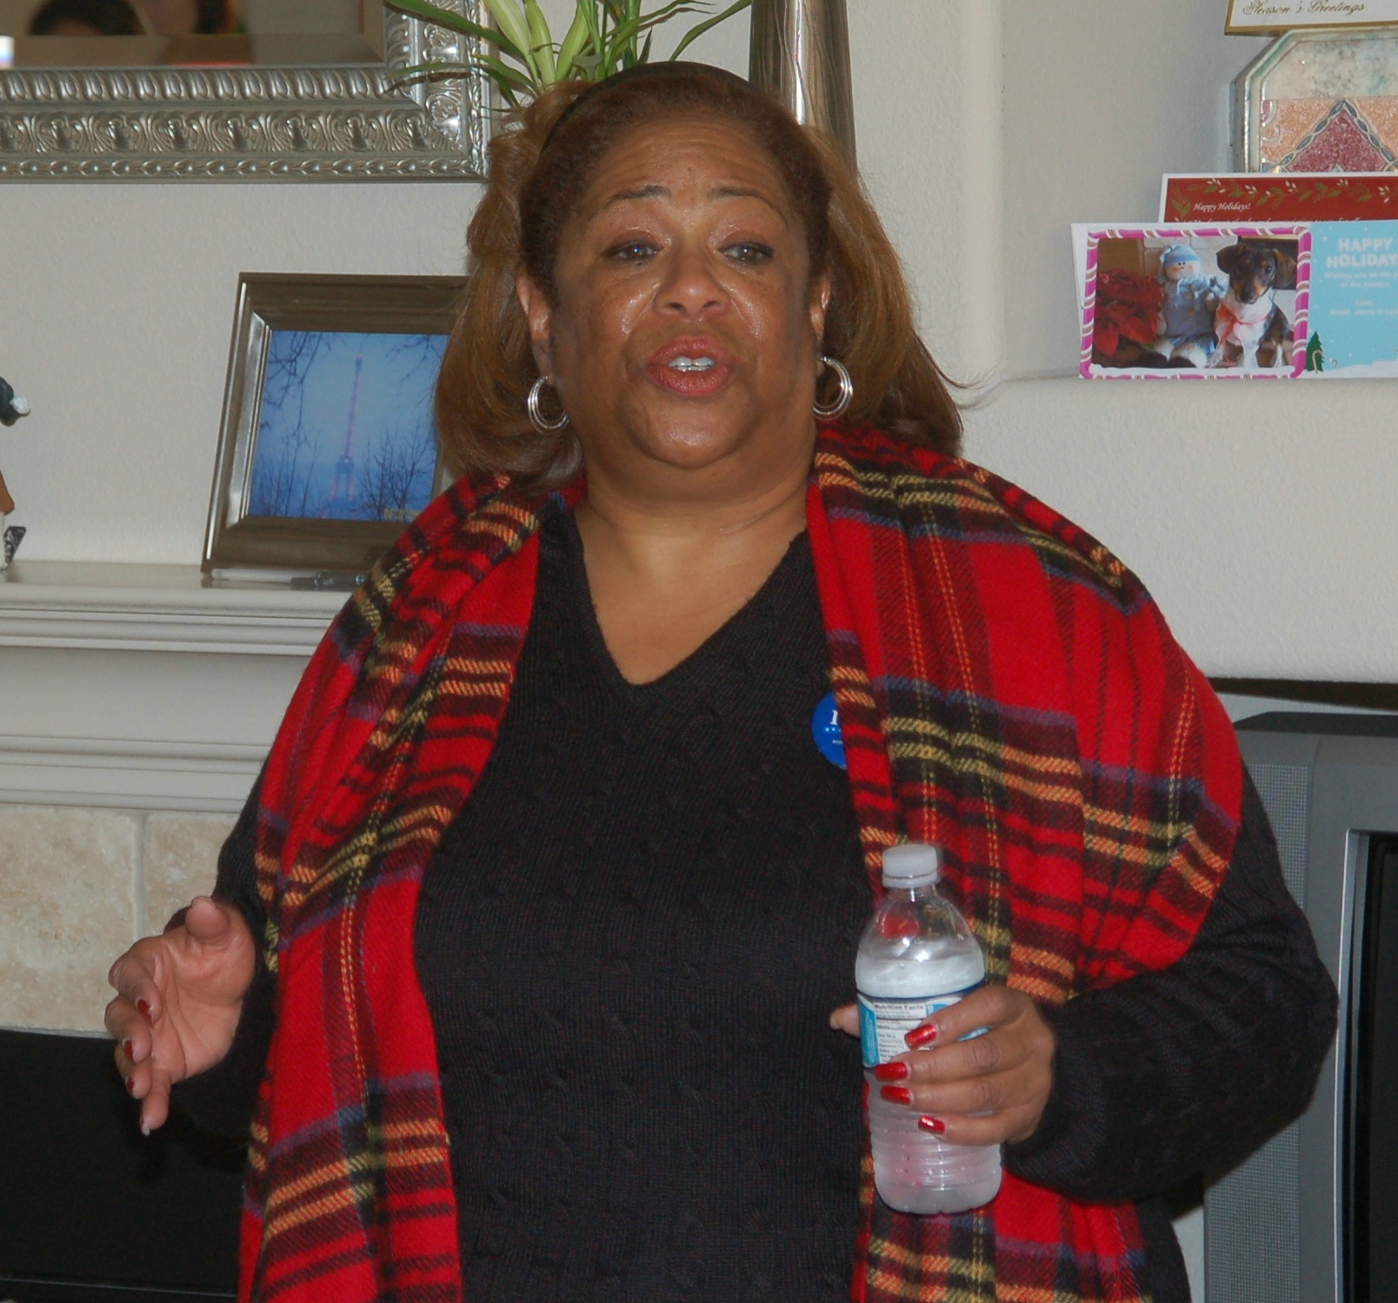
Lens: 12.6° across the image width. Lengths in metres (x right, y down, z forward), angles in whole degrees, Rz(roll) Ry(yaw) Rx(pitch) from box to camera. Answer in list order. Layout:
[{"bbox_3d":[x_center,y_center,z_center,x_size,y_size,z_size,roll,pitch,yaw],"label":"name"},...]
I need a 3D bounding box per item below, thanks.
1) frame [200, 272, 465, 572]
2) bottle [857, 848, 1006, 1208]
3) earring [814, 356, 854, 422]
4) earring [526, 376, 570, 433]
[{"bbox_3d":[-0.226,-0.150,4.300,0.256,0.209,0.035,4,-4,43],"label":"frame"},{"bbox_3d":[0.120,0.200,3.360,0.067,0.193,0.067,-5,9,0],"label":"bottle"},{"bbox_3d":[0.072,-0.147,3.550,0.035,0.035,0.007,3,5,30],"label":"earring"},{"bbox_3d":[-0.084,-0.138,3.560,0.033,0.033,0.007,-3,5,-35],"label":"earring"}]

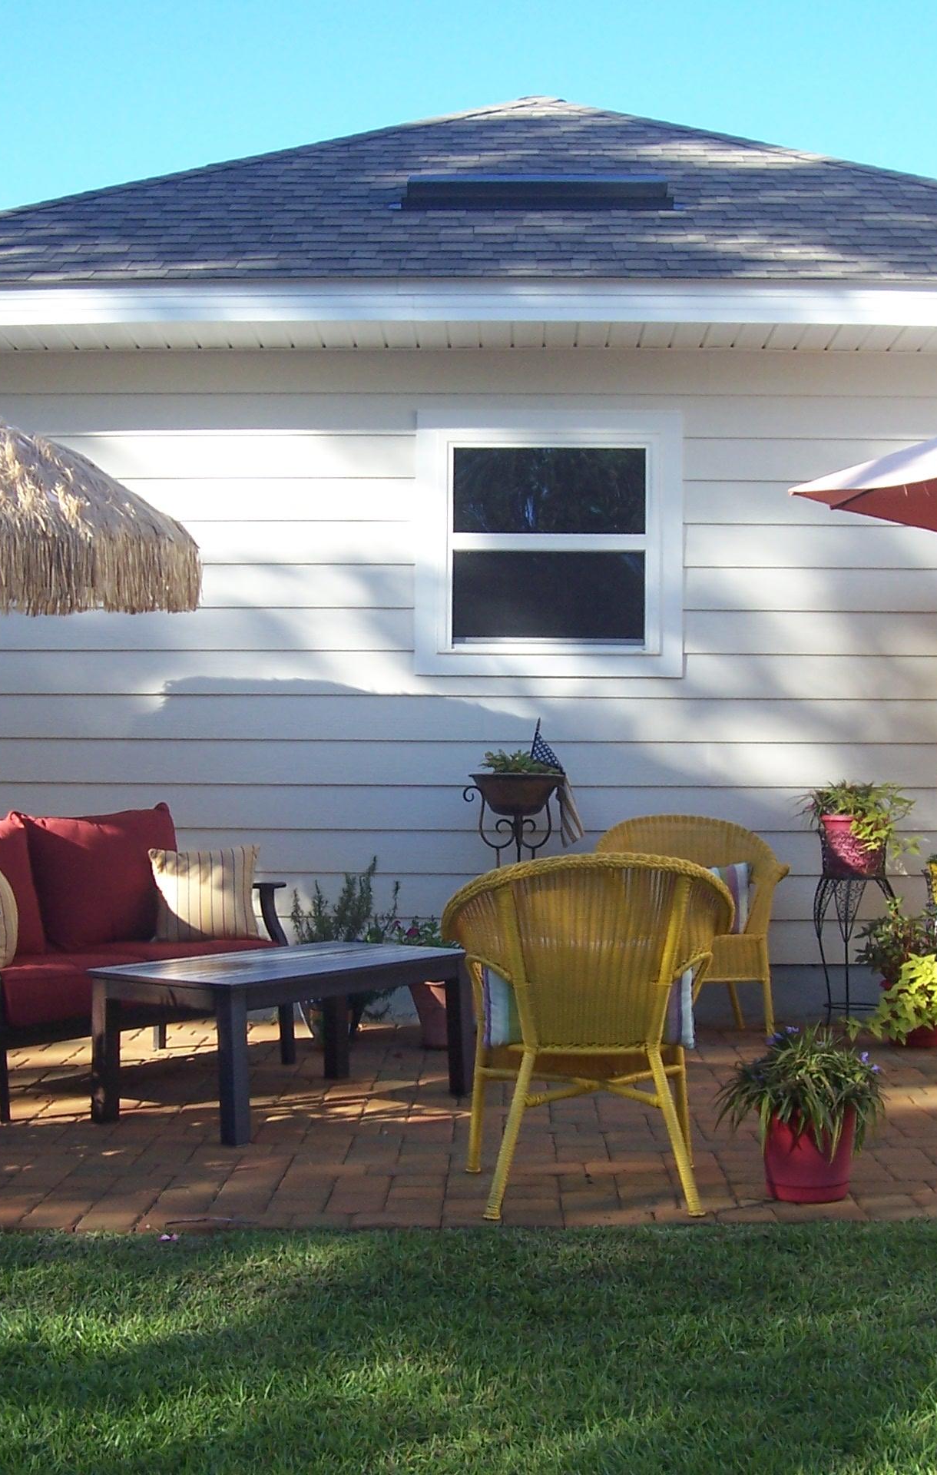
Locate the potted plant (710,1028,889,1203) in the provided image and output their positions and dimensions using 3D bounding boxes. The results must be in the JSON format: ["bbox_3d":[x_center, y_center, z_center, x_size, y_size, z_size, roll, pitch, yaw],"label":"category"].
[{"bbox_3d":[0.806,0.912,4.700,0.410,0.430,0.400,0,-1,0],"label":"potted plant"}]

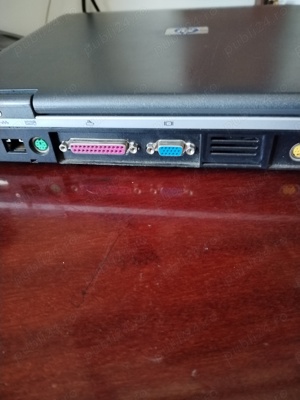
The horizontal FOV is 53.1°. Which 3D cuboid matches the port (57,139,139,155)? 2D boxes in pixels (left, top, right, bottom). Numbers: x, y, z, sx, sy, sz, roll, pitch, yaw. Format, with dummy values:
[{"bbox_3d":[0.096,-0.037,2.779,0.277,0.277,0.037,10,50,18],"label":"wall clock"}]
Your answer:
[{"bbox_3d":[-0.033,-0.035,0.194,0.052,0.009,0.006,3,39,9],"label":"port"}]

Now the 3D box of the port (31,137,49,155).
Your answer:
[{"bbox_3d":[-0.073,-0.037,0.200,0.012,0.012,0.005,3,39,9],"label":"port"}]

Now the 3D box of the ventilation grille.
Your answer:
[{"bbox_3d":[0.049,-0.030,0.180,0.034,0.021,0.005,3,39,9],"label":"ventilation grille"}]

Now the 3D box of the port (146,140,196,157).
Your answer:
[{"bbox_3d":[0.013,-0.032,0.187,0.030,0.009,0.006,3,39,9],"label":"port"}]

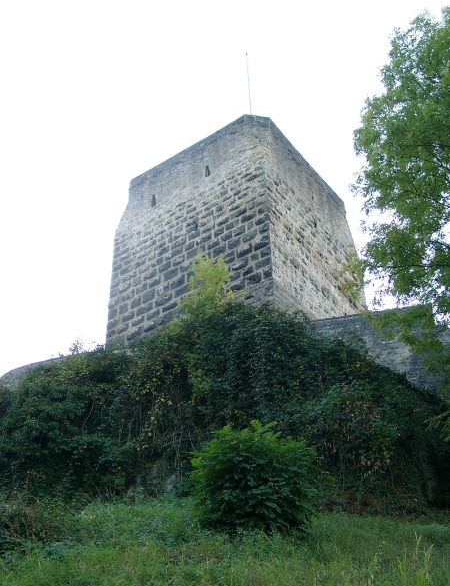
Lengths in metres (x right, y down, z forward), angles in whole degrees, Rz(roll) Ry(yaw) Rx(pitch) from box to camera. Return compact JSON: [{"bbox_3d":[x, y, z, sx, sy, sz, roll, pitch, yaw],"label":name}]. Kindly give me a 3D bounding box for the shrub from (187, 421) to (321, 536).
[{"bbox_3d":[0.509,2.980,12.600,2.100,1.750,2.000,-2,-37,0],"label":"shrub"}]

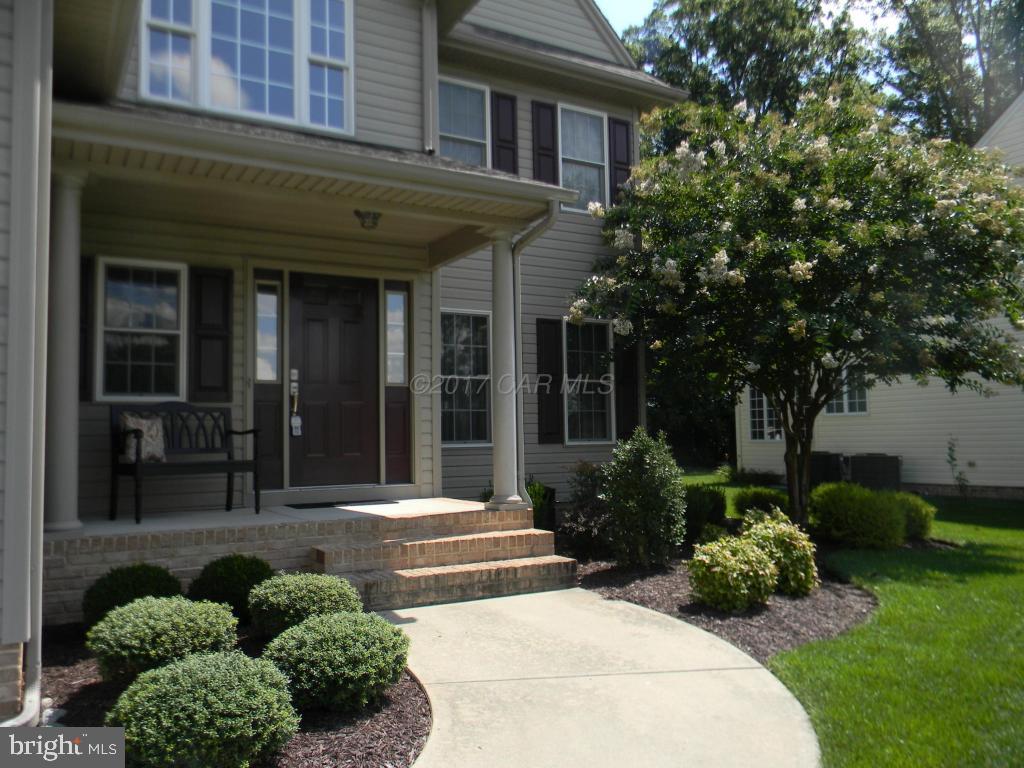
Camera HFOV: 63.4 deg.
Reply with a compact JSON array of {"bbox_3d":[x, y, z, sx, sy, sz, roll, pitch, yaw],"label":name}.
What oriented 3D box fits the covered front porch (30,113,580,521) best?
[{"bbox_3d":[-1.637,-0.578,6.848,3.900,3.310,2.180,1,-5,-29],"label":"covered front porch"}]

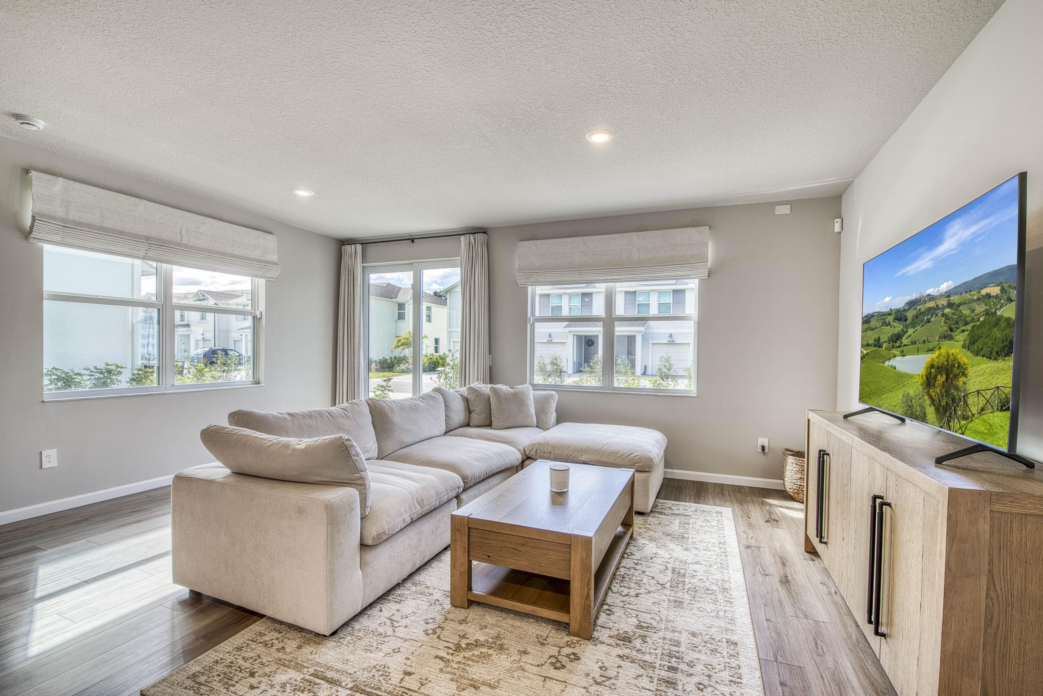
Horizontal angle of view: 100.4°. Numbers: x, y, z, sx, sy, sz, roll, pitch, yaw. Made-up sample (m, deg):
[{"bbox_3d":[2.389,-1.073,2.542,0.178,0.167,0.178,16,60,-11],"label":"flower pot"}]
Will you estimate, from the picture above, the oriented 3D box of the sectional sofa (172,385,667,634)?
[{"bbox_3d":[-0.216,0.851,3.353,2.330,0.925,3.140,1,0,22],"label":"sectional sofa"}]

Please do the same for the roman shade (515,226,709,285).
[{"bbox_3d":[0.904,-0.950,4.665,2.033,0.524,0.110,1,0,21],"label":"roman shade"}]

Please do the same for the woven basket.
[{"bbox_3d":[2.502,1.111,3.786,0.420,0.470,0.420,1,0,22],"label":"woven basket"}]

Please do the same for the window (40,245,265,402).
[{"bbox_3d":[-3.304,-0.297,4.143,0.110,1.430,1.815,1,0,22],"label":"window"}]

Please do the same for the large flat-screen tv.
[{"bbox_3d":[1.824,-0.066,2.009,0.280,0.926,1.458,1,0,23],"label":"large flat-screen tv"}]

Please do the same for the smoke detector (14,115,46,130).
[{"bbox_3d":[-3.217,-1.466,2.841,0.136,0.046,0.136,1,0,22],"label":"smoke detector"}]

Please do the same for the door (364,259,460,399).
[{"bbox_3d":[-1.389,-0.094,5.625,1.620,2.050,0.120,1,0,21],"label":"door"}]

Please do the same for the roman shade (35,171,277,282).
[{"bbox_3d":[-3.214,-1.039,4.101,0.110,0.526,2.032,1,0,22],"label":"roman shade"}]

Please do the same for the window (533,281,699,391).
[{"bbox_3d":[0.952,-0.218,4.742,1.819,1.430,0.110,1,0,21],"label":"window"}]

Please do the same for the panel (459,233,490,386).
[{"bbox_3d":[-0.570,-0.025,5.180,0.370,2.640,0.130,1,0,21],"label":"panel"}]

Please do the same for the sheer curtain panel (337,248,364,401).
[{"bbox_3d":[-2.324,-0.050,5.847,0.433,2.643,0.130,1,0,21],"label":"sheer curtain panel"}]

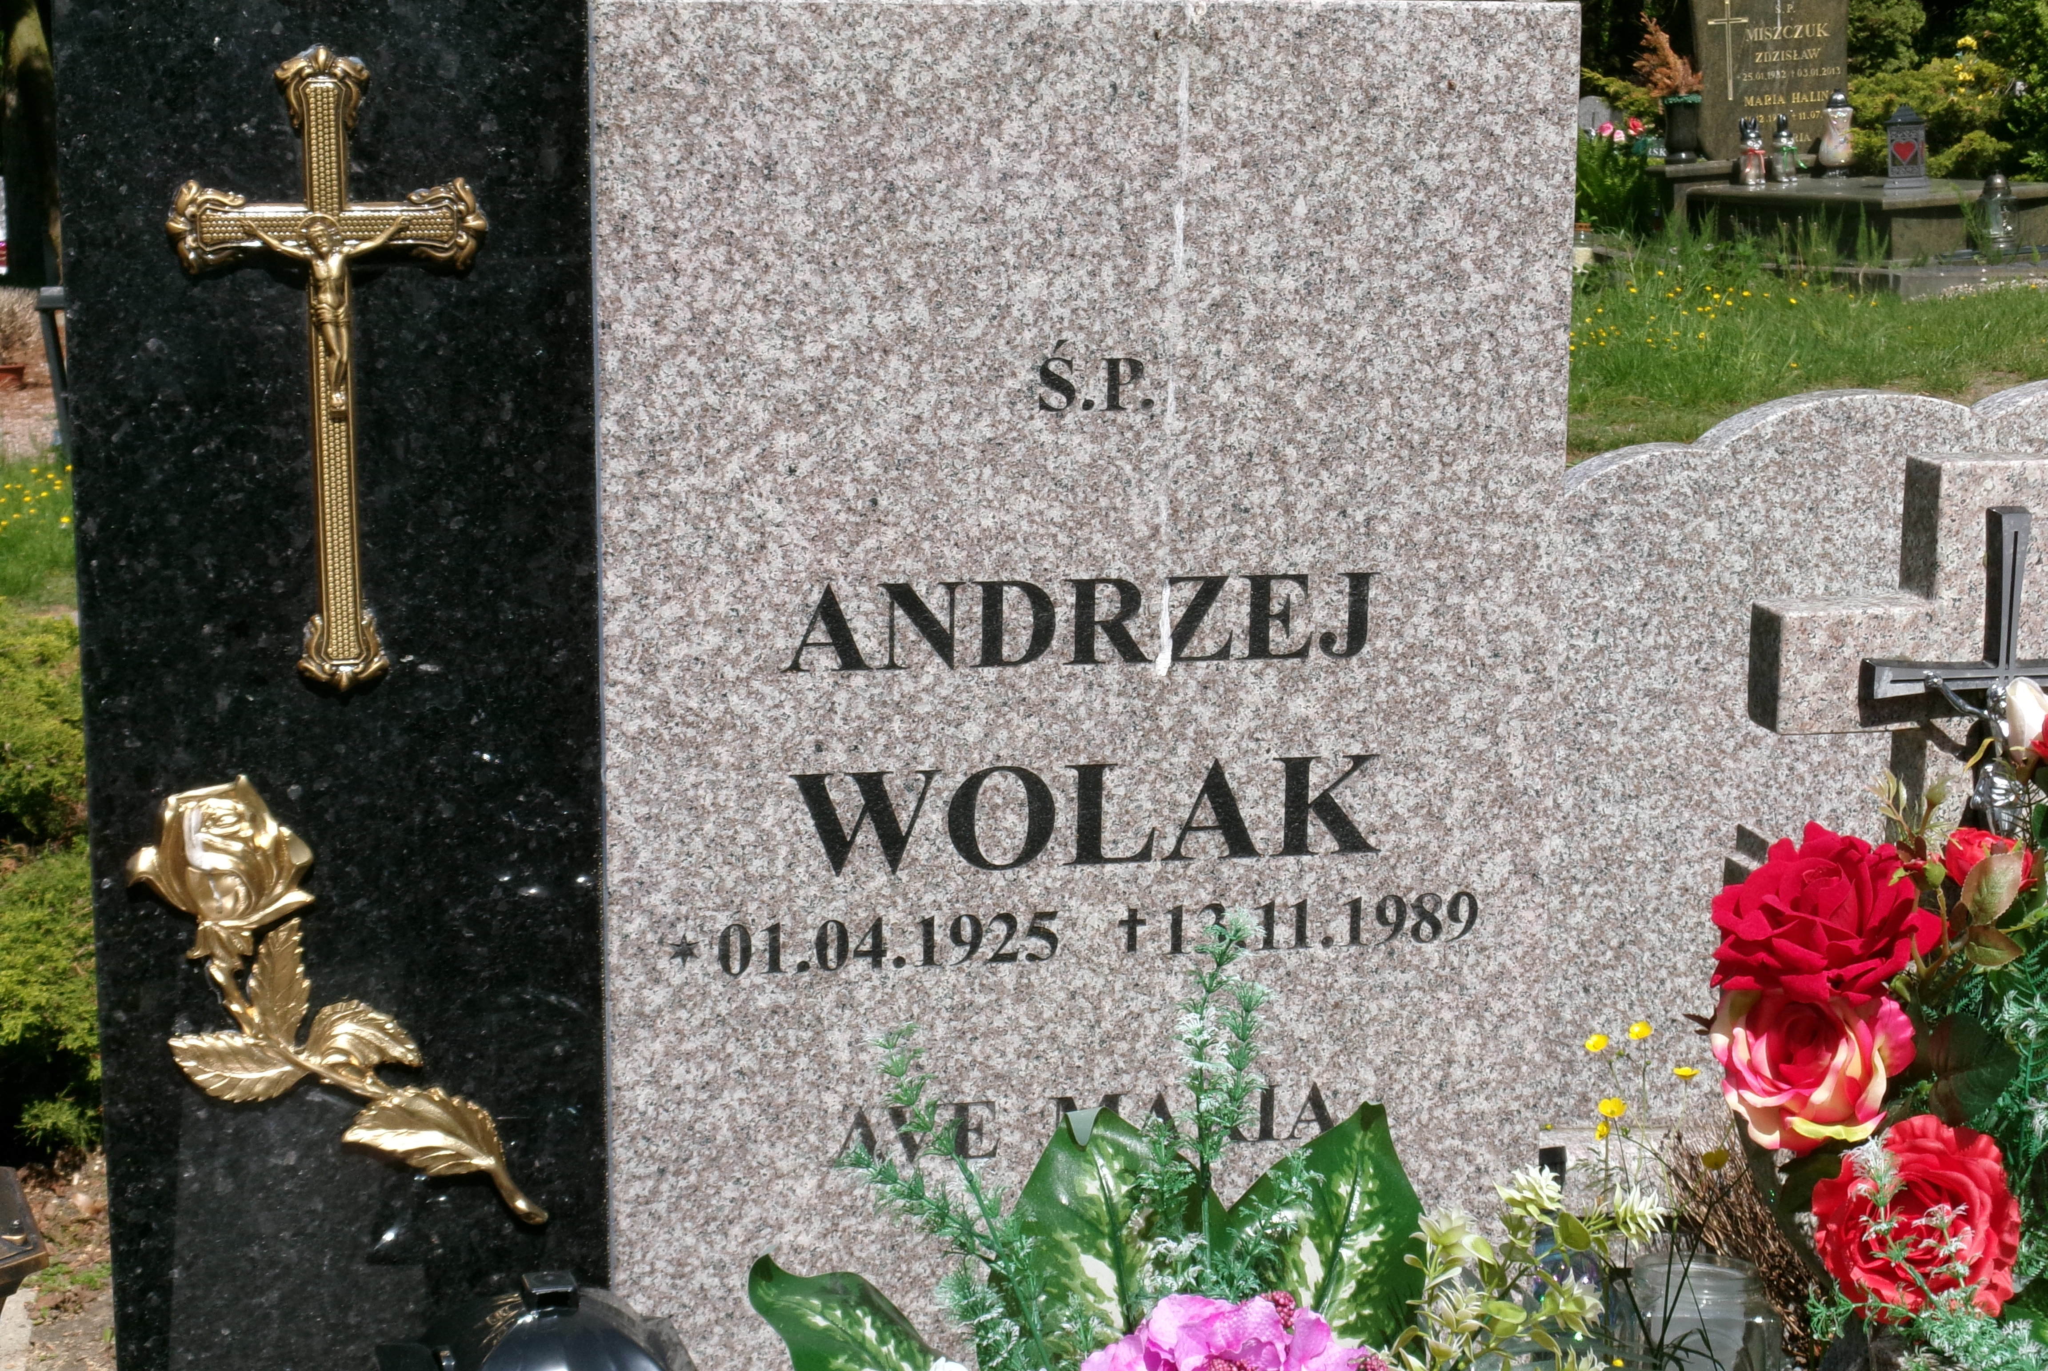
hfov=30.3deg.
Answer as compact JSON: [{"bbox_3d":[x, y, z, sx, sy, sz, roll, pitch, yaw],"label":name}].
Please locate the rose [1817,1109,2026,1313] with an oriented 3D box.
[{"bbox_3d":[0.485,0.289,2.060,0.115,0.112,0.070,2,-8,18],"label":"rose"}]

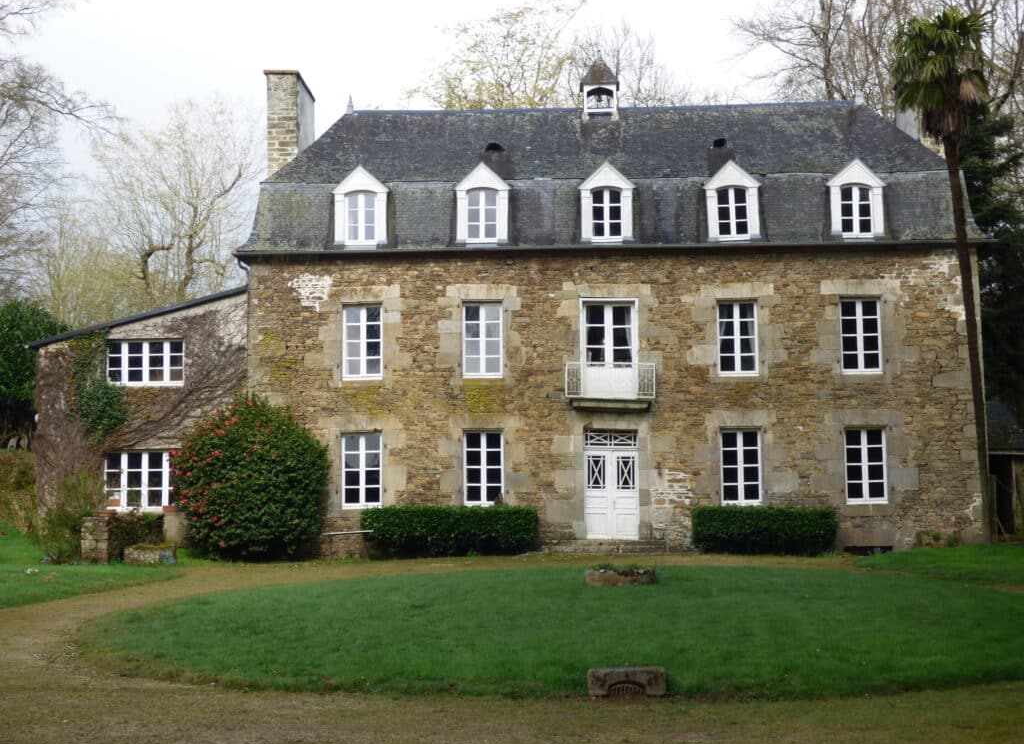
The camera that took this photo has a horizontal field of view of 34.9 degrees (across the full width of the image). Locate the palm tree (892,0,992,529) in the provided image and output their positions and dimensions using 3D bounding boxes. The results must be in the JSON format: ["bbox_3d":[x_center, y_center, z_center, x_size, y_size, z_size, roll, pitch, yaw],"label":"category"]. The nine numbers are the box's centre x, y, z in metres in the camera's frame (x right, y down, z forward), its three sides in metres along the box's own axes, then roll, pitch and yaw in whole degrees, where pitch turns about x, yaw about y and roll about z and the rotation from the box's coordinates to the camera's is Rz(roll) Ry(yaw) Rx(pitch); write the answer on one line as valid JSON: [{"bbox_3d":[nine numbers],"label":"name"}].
[{"bbox_3d":[11.012,-2.593,41.048,2.469,13.627,2.300,-1,-6,2],"label":"palm tree"}]

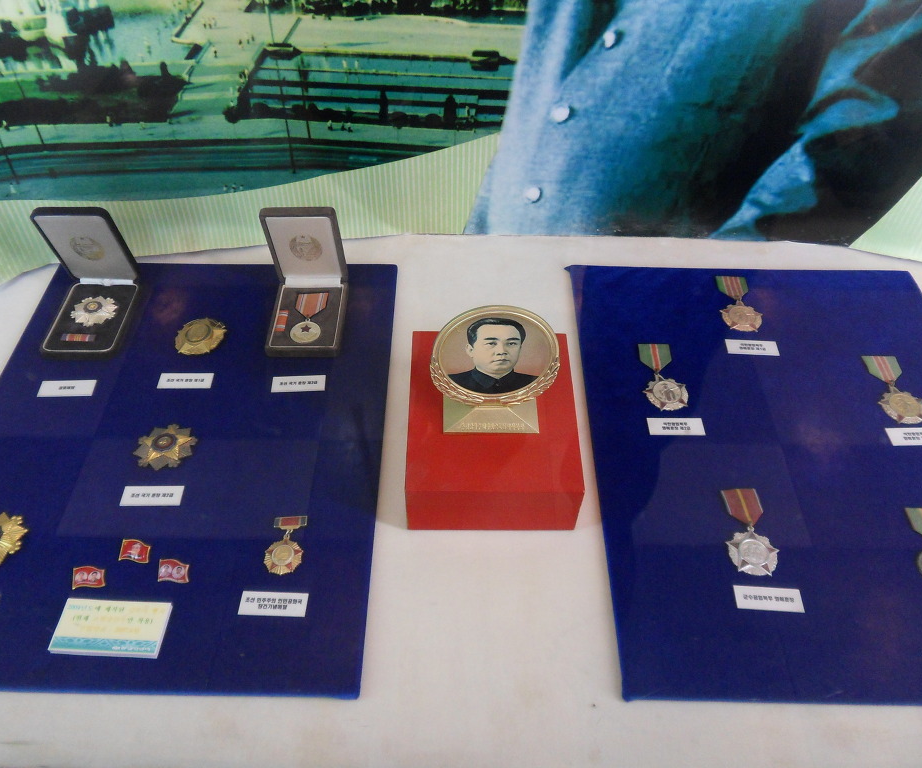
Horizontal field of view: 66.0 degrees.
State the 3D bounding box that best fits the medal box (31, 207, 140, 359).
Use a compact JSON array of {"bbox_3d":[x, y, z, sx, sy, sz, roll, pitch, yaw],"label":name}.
[{"bbox_3d":[-0.431,-0.115,0.794,0.084,0.125,0.123,1,51,0],"label":"medal box"}]

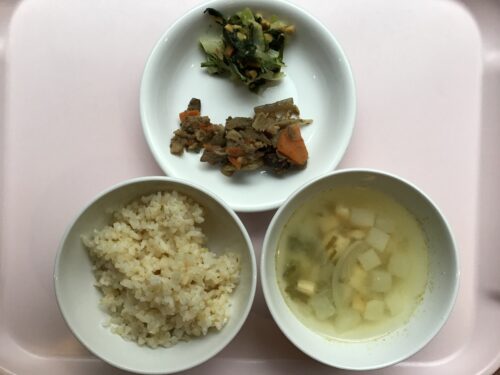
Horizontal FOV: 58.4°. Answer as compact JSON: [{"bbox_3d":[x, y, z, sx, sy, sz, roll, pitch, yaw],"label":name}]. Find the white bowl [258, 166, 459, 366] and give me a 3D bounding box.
[{"bbox_3d":[0.068,0.050,0.306,0.125,0.057,0.125,0,90,-1],"label":"white bowl"}]

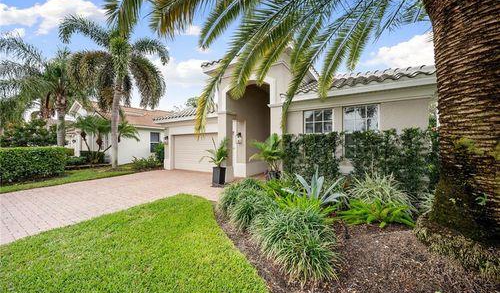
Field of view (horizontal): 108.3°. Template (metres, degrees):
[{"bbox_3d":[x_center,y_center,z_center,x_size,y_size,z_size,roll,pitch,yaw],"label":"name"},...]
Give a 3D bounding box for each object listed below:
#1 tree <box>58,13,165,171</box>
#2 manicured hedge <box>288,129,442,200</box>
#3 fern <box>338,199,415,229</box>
[{"bbox_3d":[-8.650,-3.500,12.050,5.800,9.900,5.800,0,0,29],"label":"tree"},{"bbox_3d":[2.870,0.480,5.270,3.950,1.800,0.650,0,0,29],"label":"manicured hedge"},{"bbox_3d":[2.400,1.160,3.430,1.200,0.420,1.150,0,0,29],"label":"fern"}]

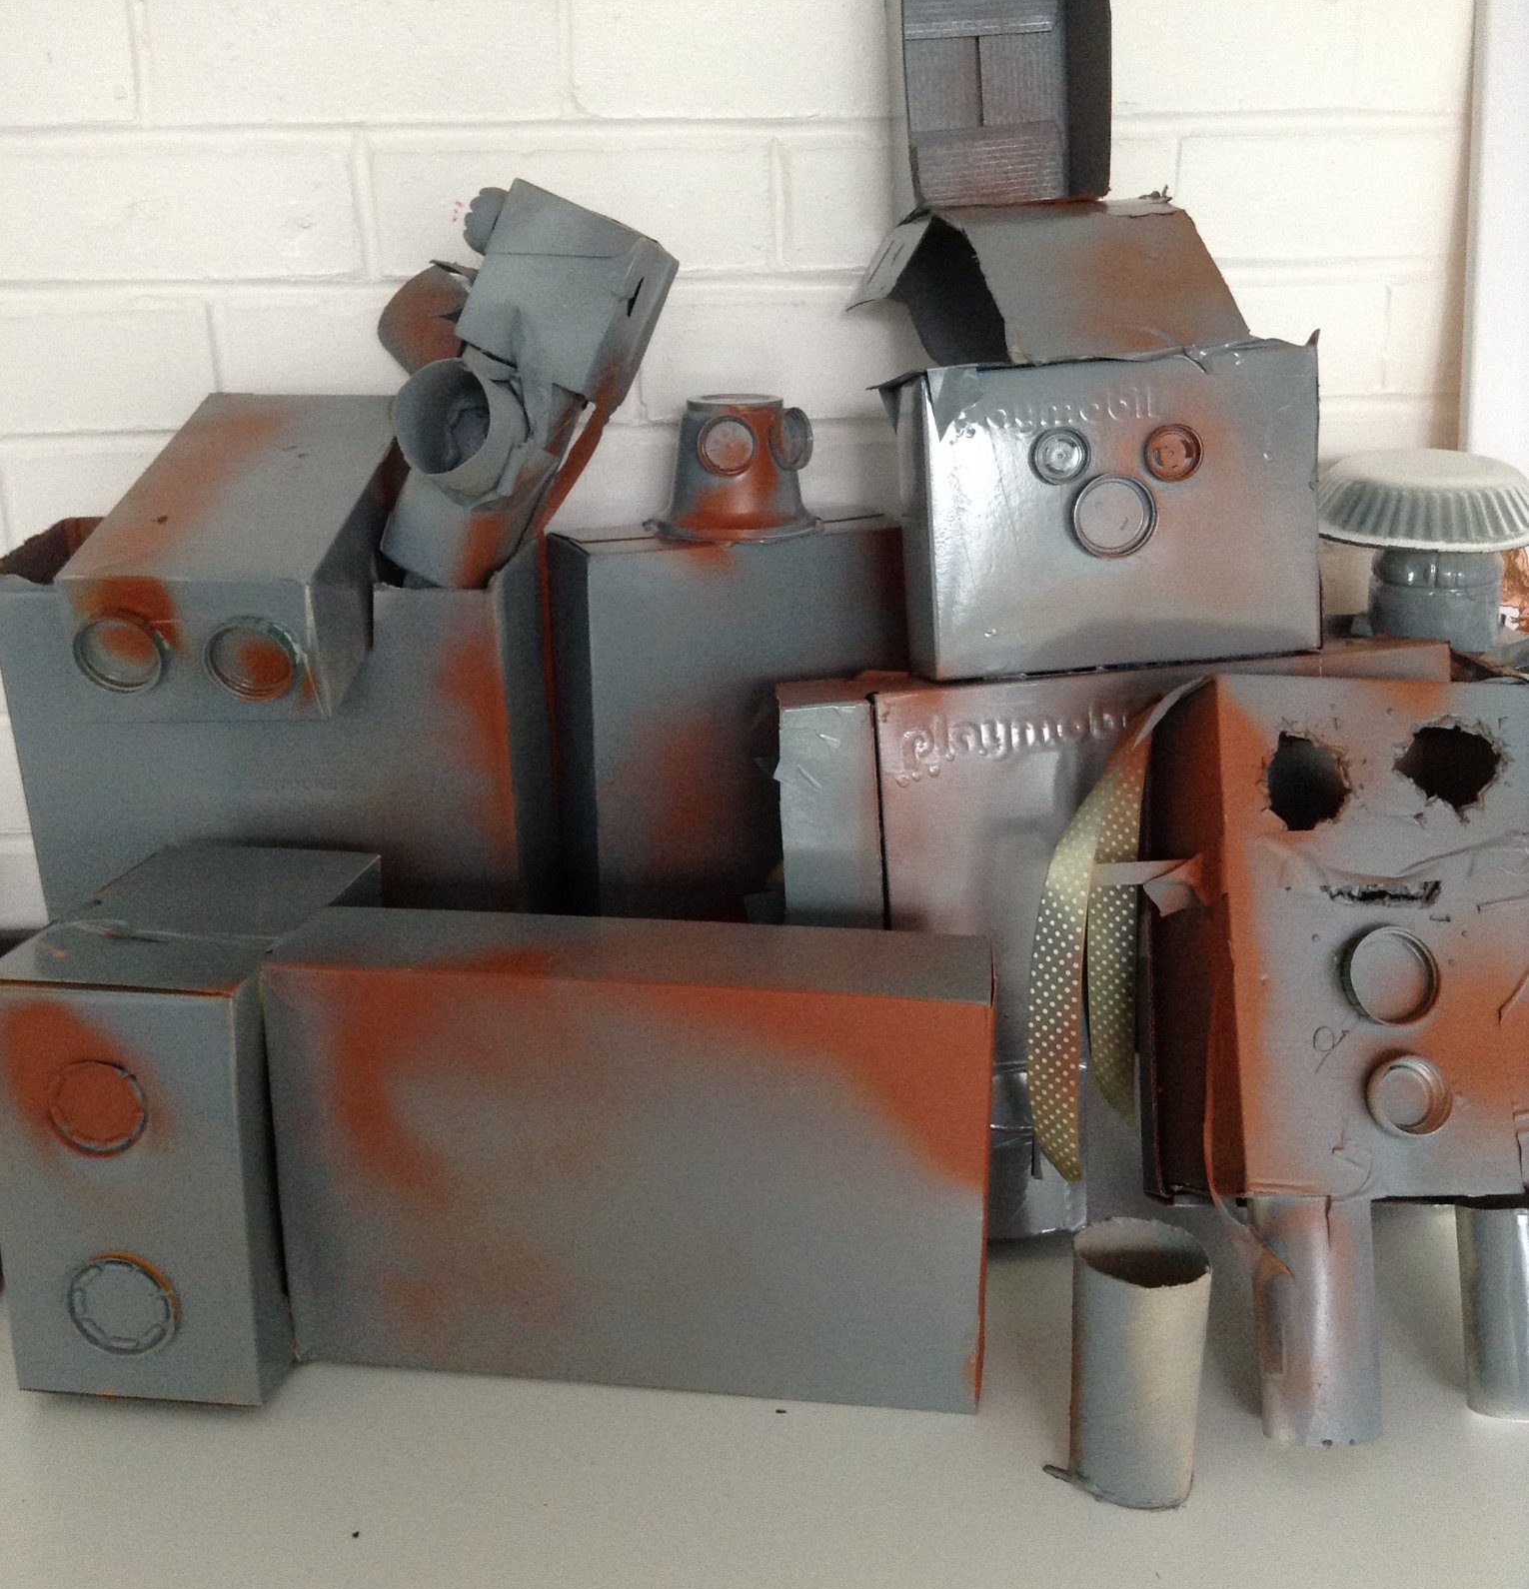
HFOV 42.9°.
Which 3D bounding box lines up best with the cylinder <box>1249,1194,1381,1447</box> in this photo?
[{"bbox_3d":[0.221,0.196,0.760,0.047,0.107,0.047,0,18,0],"label":"cylinder"}]

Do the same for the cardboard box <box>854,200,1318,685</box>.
[{"bbox_3d":[0.145,-0.162,0.881,0.198,0.205,0.066,-5,9,-9],"label":"cardboard box"}]

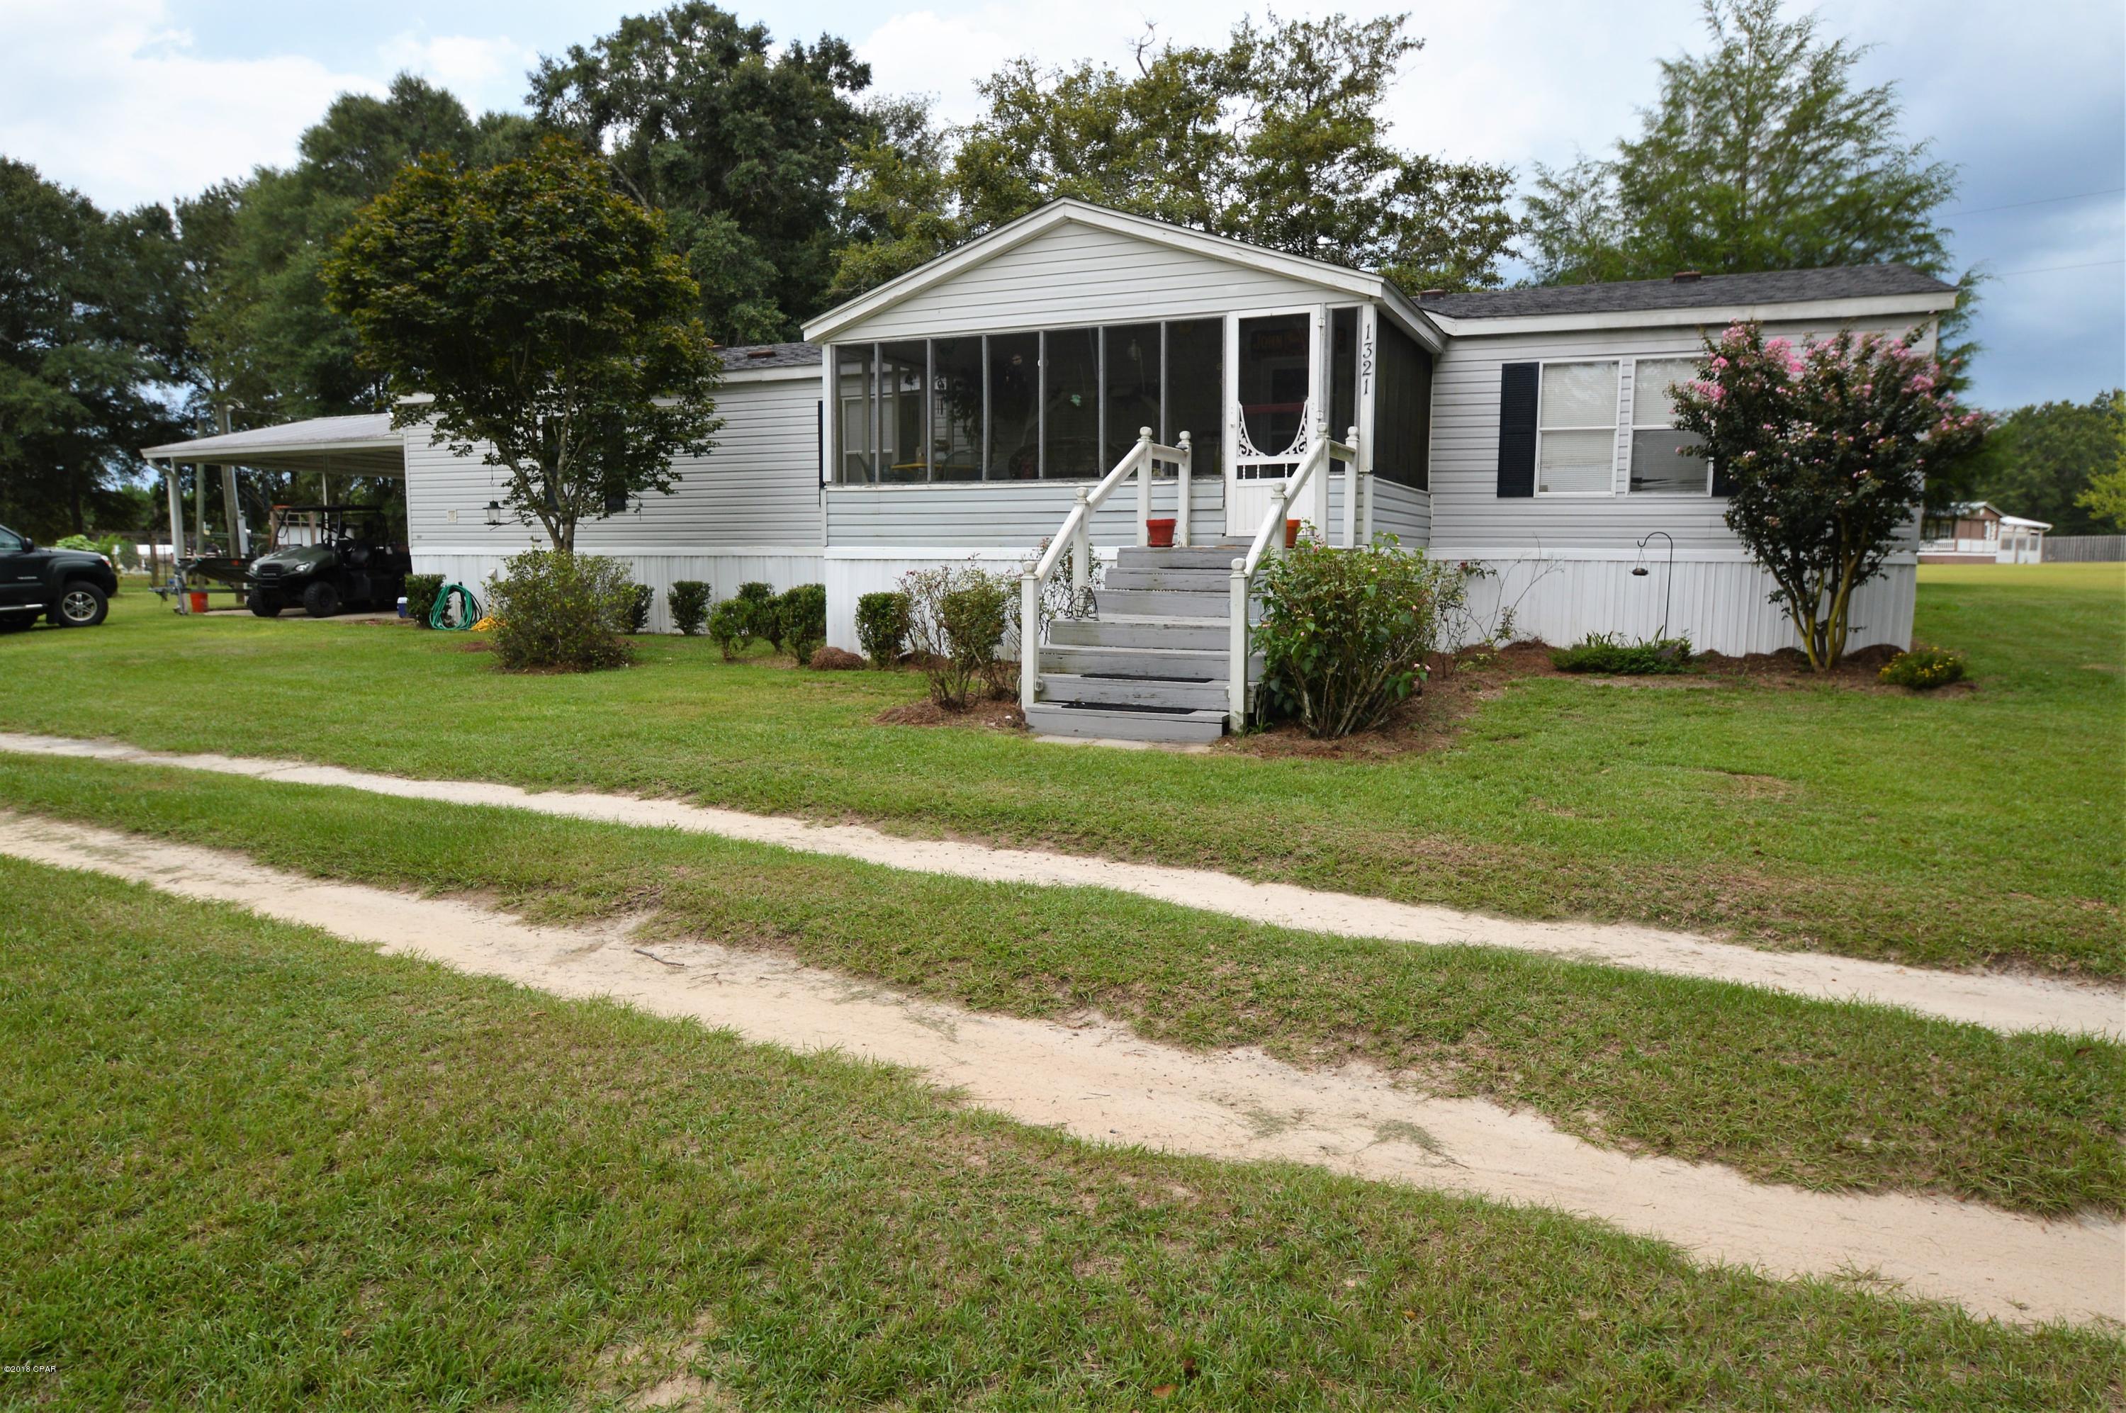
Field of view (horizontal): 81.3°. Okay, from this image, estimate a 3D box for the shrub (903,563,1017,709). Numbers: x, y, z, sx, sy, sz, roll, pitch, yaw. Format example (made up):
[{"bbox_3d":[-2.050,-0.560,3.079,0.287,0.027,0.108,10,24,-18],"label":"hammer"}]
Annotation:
[{"bbox_3d":[-0.767,-0.554,9.300,0.850,1.050,0.850,0,8,0],"label":"shrub"}]

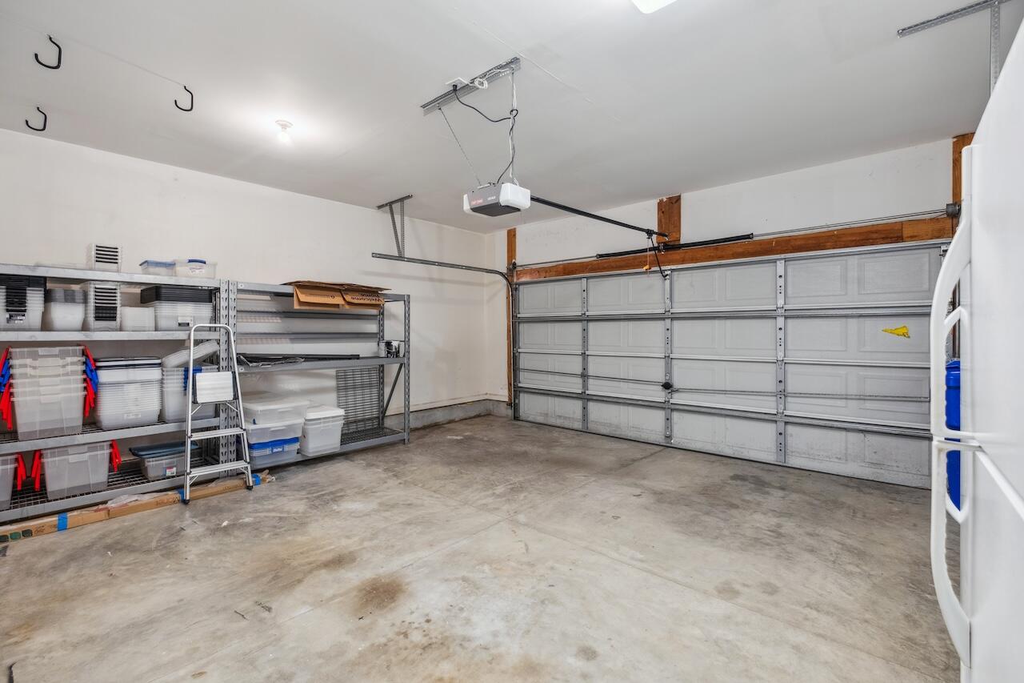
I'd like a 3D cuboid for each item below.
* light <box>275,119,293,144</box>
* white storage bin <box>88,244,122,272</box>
[{"bbox_3d":[-1.764,-1.615,3.291,0.115,0.145,0.115,1,2,42],"label":"light"},{"bbox_3d":[-3.306,-0.648,3.451,0.220,0.215,0.170,1,1,34],"label":"white storage bin"}]

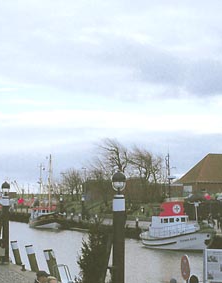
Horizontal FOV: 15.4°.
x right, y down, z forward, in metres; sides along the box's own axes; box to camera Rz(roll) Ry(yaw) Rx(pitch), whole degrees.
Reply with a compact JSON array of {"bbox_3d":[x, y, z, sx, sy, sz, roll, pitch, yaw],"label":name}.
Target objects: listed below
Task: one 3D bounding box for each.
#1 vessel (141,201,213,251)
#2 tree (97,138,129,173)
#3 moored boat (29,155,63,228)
[{"bbox_3d":[6.290,8.063,77.847,7.800,4.700,2.900,1,-4,-15],"label":"vessel"},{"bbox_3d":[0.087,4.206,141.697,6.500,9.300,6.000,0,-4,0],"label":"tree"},{"bbox_3d":[-10.165,7.721,127.628,3.400,11.400,10.000,2,-4,-24],"label":"moored boat"}]

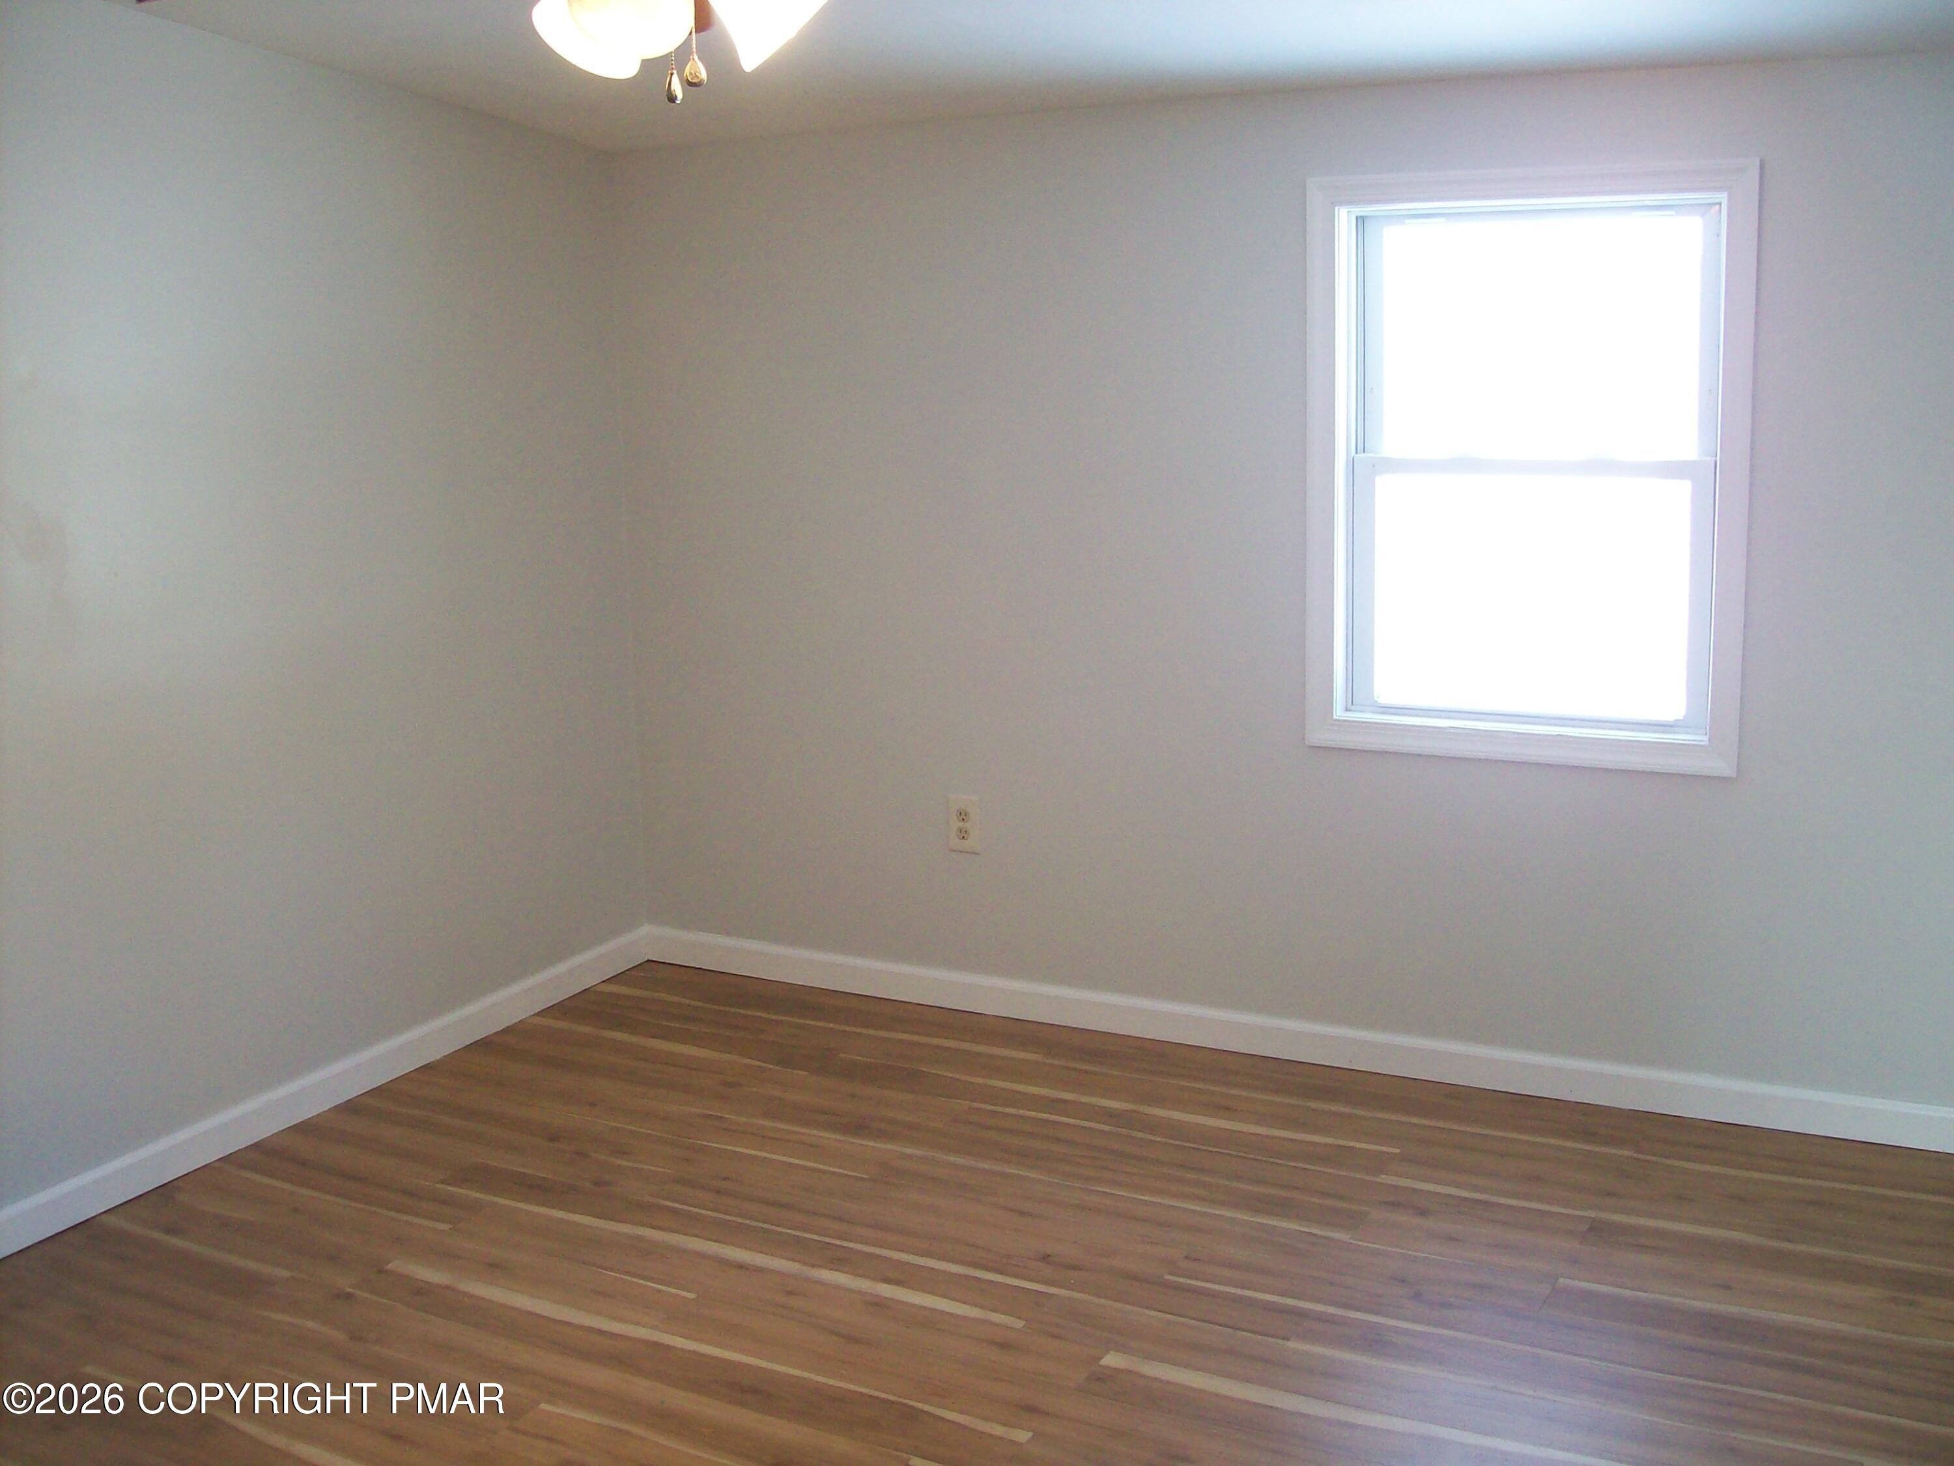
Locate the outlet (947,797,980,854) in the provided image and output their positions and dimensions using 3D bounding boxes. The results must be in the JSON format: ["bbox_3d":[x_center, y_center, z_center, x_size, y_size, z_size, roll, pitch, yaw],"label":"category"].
[{"bbox_3d":[-0.028,0.203,4.434,0.075,0.120,0.010,5,13,28],"label":"outlet"}]

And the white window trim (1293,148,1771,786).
[{"bbox_3d":[1.016,-0.488,3.749,0.820,1.090,0.110,5,13,28],"label":"white window trim"}]

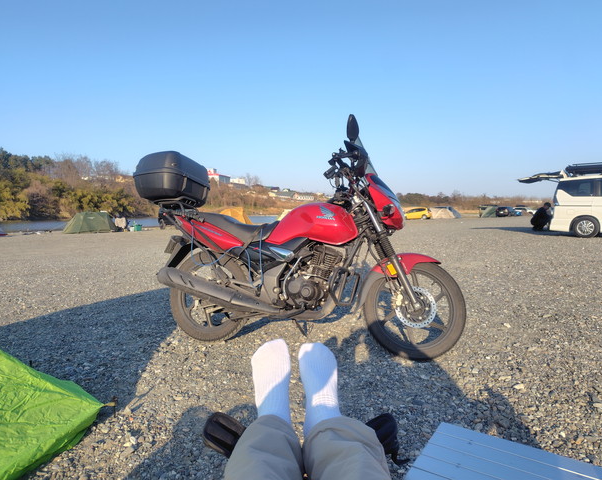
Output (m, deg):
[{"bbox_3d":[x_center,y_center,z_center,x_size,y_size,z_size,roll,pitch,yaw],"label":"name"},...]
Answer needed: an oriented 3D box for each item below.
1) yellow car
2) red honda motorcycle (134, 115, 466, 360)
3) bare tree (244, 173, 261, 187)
[{"bbox_3d":[14.200,-3.250,52.000,3.950,1.530,1.700,3,5,34],"label":"yellow car"},{"bbox_3d":[-0.047,-0.034,2.901,2.220,1.430,0.780,1,4,16],"label":"red honda motorcycle"},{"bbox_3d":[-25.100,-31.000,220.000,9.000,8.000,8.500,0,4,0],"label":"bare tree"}]

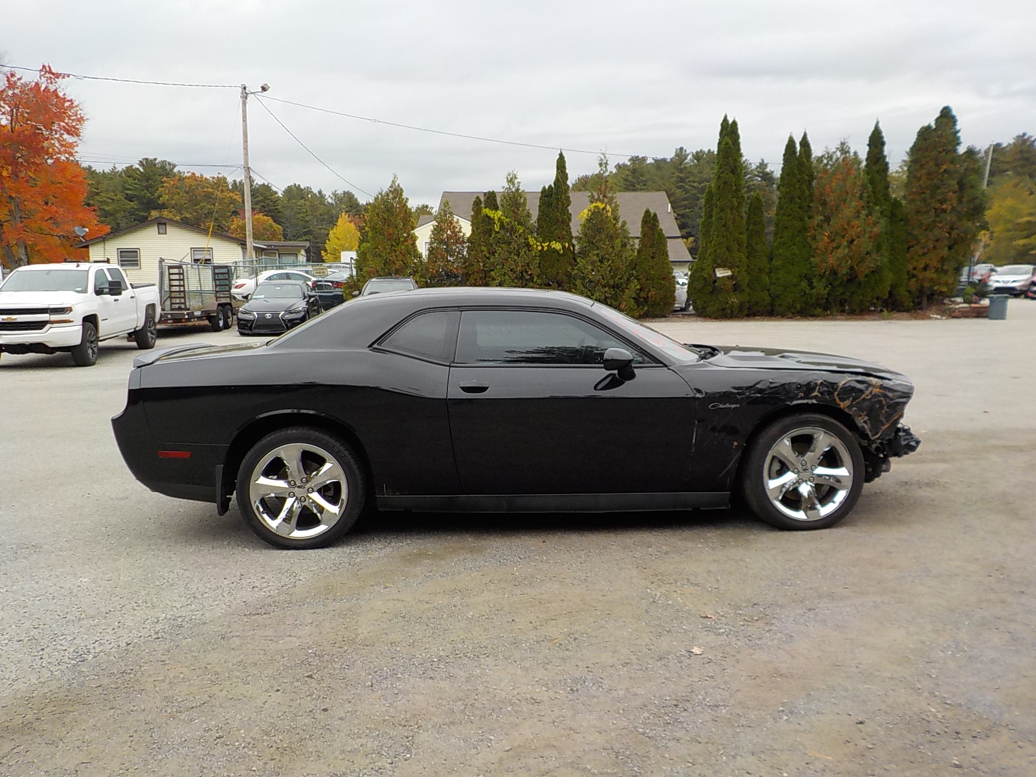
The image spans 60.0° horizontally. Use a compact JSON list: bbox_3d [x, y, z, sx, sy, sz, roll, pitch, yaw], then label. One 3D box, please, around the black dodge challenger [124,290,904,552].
[{"bbox_3d":[0.022,0.060,6.053,4.900,1.450,1.930,-2,7,-2],"label":"black dodge challenger"}]

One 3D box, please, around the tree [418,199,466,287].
[{"bbox_3d":[-2.668,-4.575,31.672,1.750,4.162,1.750,-1,7,0],"label":"tree"}]

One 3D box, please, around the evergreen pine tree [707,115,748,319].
[{"bbox_3d":[6.981,-5.702,30.139,1.400,6.582,1.400,0,7,0],"label":"evergreen pine tree"}]

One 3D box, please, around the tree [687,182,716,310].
[{"bbox_3d":[6.437,-4.863,31.449,1.200,4.610,1.200,0,7,0],"label":"tree"}]

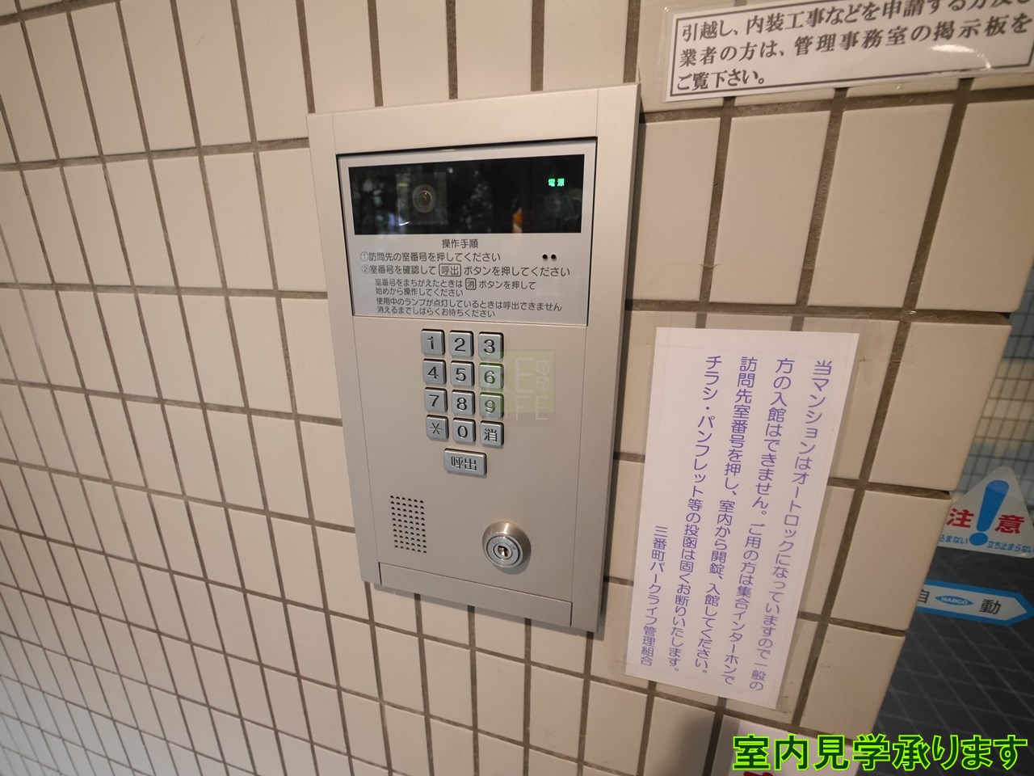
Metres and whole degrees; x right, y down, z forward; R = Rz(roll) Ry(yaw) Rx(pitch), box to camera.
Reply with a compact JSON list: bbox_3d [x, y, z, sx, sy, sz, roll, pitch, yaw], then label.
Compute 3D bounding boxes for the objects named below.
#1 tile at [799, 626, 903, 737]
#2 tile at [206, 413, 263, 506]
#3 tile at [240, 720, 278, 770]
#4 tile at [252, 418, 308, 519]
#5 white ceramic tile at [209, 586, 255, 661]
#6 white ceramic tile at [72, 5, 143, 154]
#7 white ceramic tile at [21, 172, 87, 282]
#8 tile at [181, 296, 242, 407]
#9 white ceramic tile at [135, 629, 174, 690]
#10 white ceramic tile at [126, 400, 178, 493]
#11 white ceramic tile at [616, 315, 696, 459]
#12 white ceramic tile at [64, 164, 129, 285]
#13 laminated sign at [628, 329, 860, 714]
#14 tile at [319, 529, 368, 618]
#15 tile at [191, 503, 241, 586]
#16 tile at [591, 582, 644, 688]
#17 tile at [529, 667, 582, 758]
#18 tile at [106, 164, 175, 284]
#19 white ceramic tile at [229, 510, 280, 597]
[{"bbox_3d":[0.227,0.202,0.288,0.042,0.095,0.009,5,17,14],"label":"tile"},{"bbox_3d":[-0.256,0.066,0.382,0.045,0.096,0.008,5,17,15],"label":"tile"},{"bbox_3d":[-0.304,0.443,0.511,0.044,0.093,0.008,5,17,15],"label":"tile"},{"bbox_3d":[-0.206,0.070,0.371,0.045,0.095,0.008,5,17,15],"label":"tile"},{"bbox_3d":[-0.303,0.252,0.454,0.044,0.093,0.008,5,17,15],"label":"white ceramic tile"},{"bbox_3d":[-0.301,-0.225,0.310,0.045,0.095,0.008,5,17,15],"label":"white ceramic tile"},{"bbox_3d":[-0.395,-0.138,0.365,0.045,0.095,0.008,5,17,15],"label":"white ceramic tile"},{"bbox_3d":[-0.254,-0.031,0.356,0.045,0.095,0.008,5,17,15],"label":"tile"},{"bbox_3d":[-0.448,0.336,0.521,0.045,0.095,0.009,5,17,15],"label":"white ceramic tile"},{"bbox_3d":[-0.350,0.057,0.410,0.045,0.095,0.009,5,17,15],"label":"white ceramic tile"},{"bbox_3d":[0.084,-0.002,0.267,0.044,0.093,0.008,5,17,15],"label":"white ceramic tile"},{"bbox_3d":[-0.349,-0.134,0.353,0.044,0.093,0.008,5,17,15],"label":"white ceramic tile"},{"bbox_3d":[0.136,0.099,0.277,0.106,0.275,0.002,5,17,15],"label":"laminated sign"},{"bbox_3d":[-0.159,0.170,0.389,0.045,0.095,0.008,5,17,15],"label":"tile"},{"bbox_3d":[-0.302,0.157,0.426,0.045,0.095,0.009,5,17,15],"label":"tile"},{"bbox_3d":[0.083,0.189,0.324,0.044,0.093,0.008,5,17,15],"label":"tile"},{"bbox_3d":[0.034,0.281,0.364,0.045,0.095,0.008,5,17,15],"label":"tile"},{"bbox_3d":[-0.301,-0.130,0.339,0.045,0.095,0.008,5,17,15],"label":"tile"},{"bbox_3d":[-0.255,0.162,0.414,0.045,0.095,0.008,5,17,15],"label":"white ceramic tile"}]

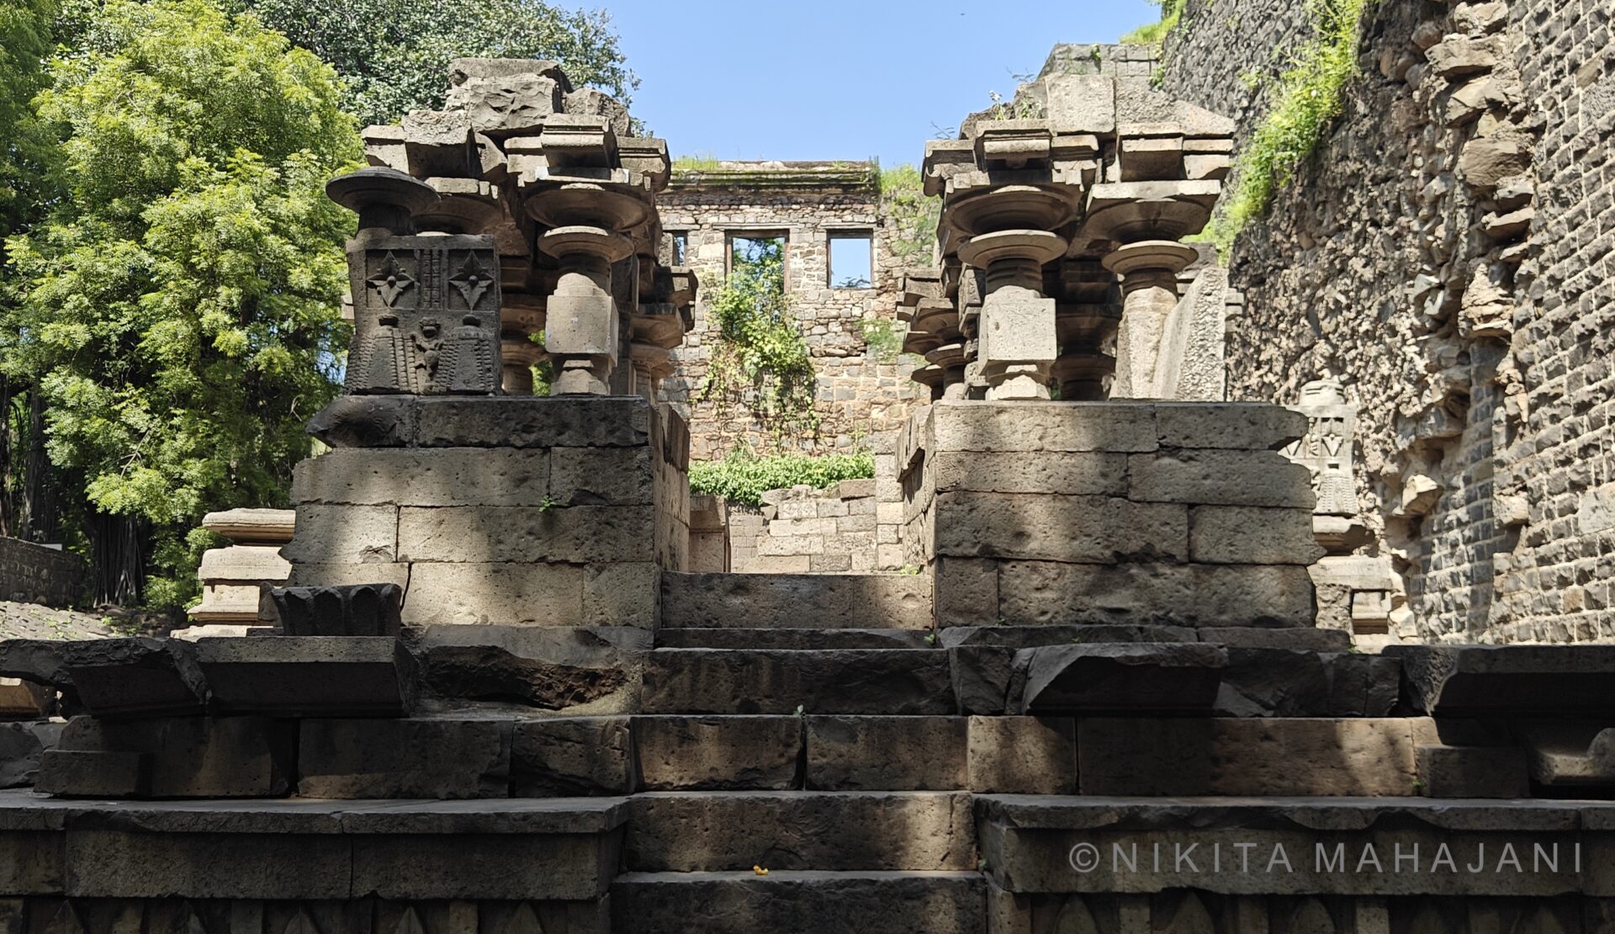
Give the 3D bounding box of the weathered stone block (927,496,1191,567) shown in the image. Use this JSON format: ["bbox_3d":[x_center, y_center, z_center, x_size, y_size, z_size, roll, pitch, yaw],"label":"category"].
[{"bbox_3d":[0.890,0.244,5.409,0.886,0.236,0.378,0,-7,0],"label":"weathered stone block"}]

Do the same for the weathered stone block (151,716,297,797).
[{"bbox_3d":[-1.733,0.858,4.504,0.375,0.232,0.320,0,-5,1],"label":"weathered stone block"}]

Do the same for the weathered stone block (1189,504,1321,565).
[{"bbox_3d":[1.516,0.247,5.243,0.439,0.199,0.380,0,-5,1],"label":"weathered stone block"}]

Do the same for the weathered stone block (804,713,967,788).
[{"bbox_3d":[0.243,0.875,4.639,0.480,0.215,0.300,0,-5,1],"label":"weathered stone block"}]

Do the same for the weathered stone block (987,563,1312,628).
[{"bbox_3d":[1.196,0.462,5.309,1.092,0.225,0.360,0,-5,0],"label":"weathered stone block"}]

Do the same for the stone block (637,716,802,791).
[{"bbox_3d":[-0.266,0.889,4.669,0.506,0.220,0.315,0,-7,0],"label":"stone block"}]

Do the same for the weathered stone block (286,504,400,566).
[{"bbox_3d":[-1.589,0.246,5.296,0.390,0.201,0.380,0,-5,1],"label":"weathered stone block"}]

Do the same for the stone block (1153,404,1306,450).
[{"bbox_3d":[1.454,-0.122,5.309,0.520,0.157,0.360,0,-5,0],"label":"stone block"}]

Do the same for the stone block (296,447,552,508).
[{"bbox_3d":[-1.318,0.054,5.309,0.873,0.197,0.360,0,-5,0],"label":"stone block"}]

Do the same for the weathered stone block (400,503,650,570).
[{"bbox_3d":[-0.985,0.262,5.407,0.888,0.212,0.378,0,-7,0],"label":"weathered stone block"}]

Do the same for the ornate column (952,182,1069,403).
[{"bbox_3d":[0.741,-0.631,5.391,0.441,0.813,0.441,0,-5,1],"label":"ornate column"}]

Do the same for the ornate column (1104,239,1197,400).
[{"bbox_3d":[1.330,-0.521,5.782,0.361,0.706,0.361,0,-7,0],"label":"ornate column"}]

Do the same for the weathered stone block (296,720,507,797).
[{"bbox_3d":[-1.170,0.860,4.494,0.615,0.226,0.320,0,-5,0],"label":"weathered stone block"}]

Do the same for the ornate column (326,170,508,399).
[{"bbox_3d":[-1.449,-0.656,5.566,0.599,0.920,0.420,0,-7,0],"label":"ornate column"}]

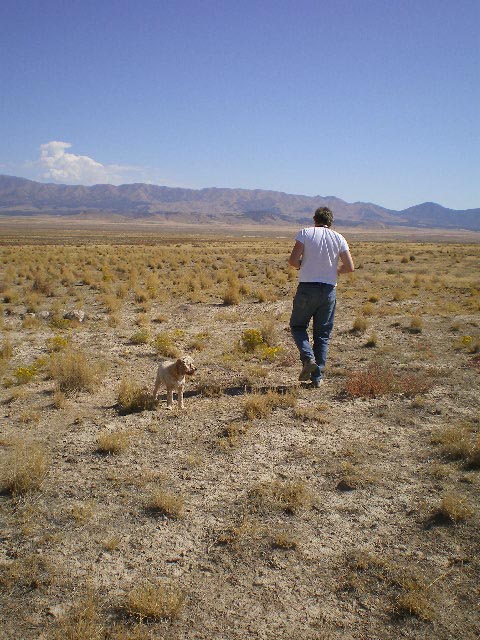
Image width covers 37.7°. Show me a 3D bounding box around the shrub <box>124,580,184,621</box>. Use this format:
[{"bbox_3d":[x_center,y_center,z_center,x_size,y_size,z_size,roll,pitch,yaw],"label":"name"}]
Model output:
[{"bbox_3d":[-0.348,1.130,2.868,0.243,0.122,0.210,0,7,-7],"label":"shrub"}]

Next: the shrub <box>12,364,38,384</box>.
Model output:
[{"bbox_3d":[-2.155,0.538,7.059,0.250,0.176,0.225,-2,8,-17],"label":"shrub"}]

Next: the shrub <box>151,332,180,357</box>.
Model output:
[{"bbox_3d":[-0.926,0.293,8.736,0.371,0.268,0.334,0,7,-6],"label":"shrub"}]

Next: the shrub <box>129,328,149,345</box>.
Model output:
[{"bbox_3d":[-1.372,0.216,9.594,0.298,0.194,0.268,0,7,-8],"label":"shrub"}]

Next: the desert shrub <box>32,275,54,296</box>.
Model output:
[{"bbox_3d":[-4.259,-0.766,15.222,0.468,0.440,0.417,0,8,-16],"label":"desert shrub"}]

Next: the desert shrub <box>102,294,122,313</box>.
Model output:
[{"bbox_3d":[-2.402,-0.321,13.236,0.371,0.314,0.334,-1,7,-10],"label":"desert shrub"}]

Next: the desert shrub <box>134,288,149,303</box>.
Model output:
[{"bbox_3d":[-2.036,-0.518,14.529,0.284,0.251,0.254,1,7,-8],"label":"desert shrub"}]

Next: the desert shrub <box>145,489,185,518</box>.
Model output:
[{"bbox_3d":[-0.404,0.984,3.820,0.203,0.130,0.179,1,7,-6],"label":"desert shrub"}]

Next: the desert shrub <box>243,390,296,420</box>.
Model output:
[{"bbox_3d":[0.259,0.686,5.852,0.426,0.232,0.292,2,7,3],"label":"desert shrub"}]

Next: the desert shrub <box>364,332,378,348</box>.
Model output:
[{"bbox_3d":[1.792,0.269,9.543,0.187,0.191,0.167,3,8,11],"label":"desert shrub"}]

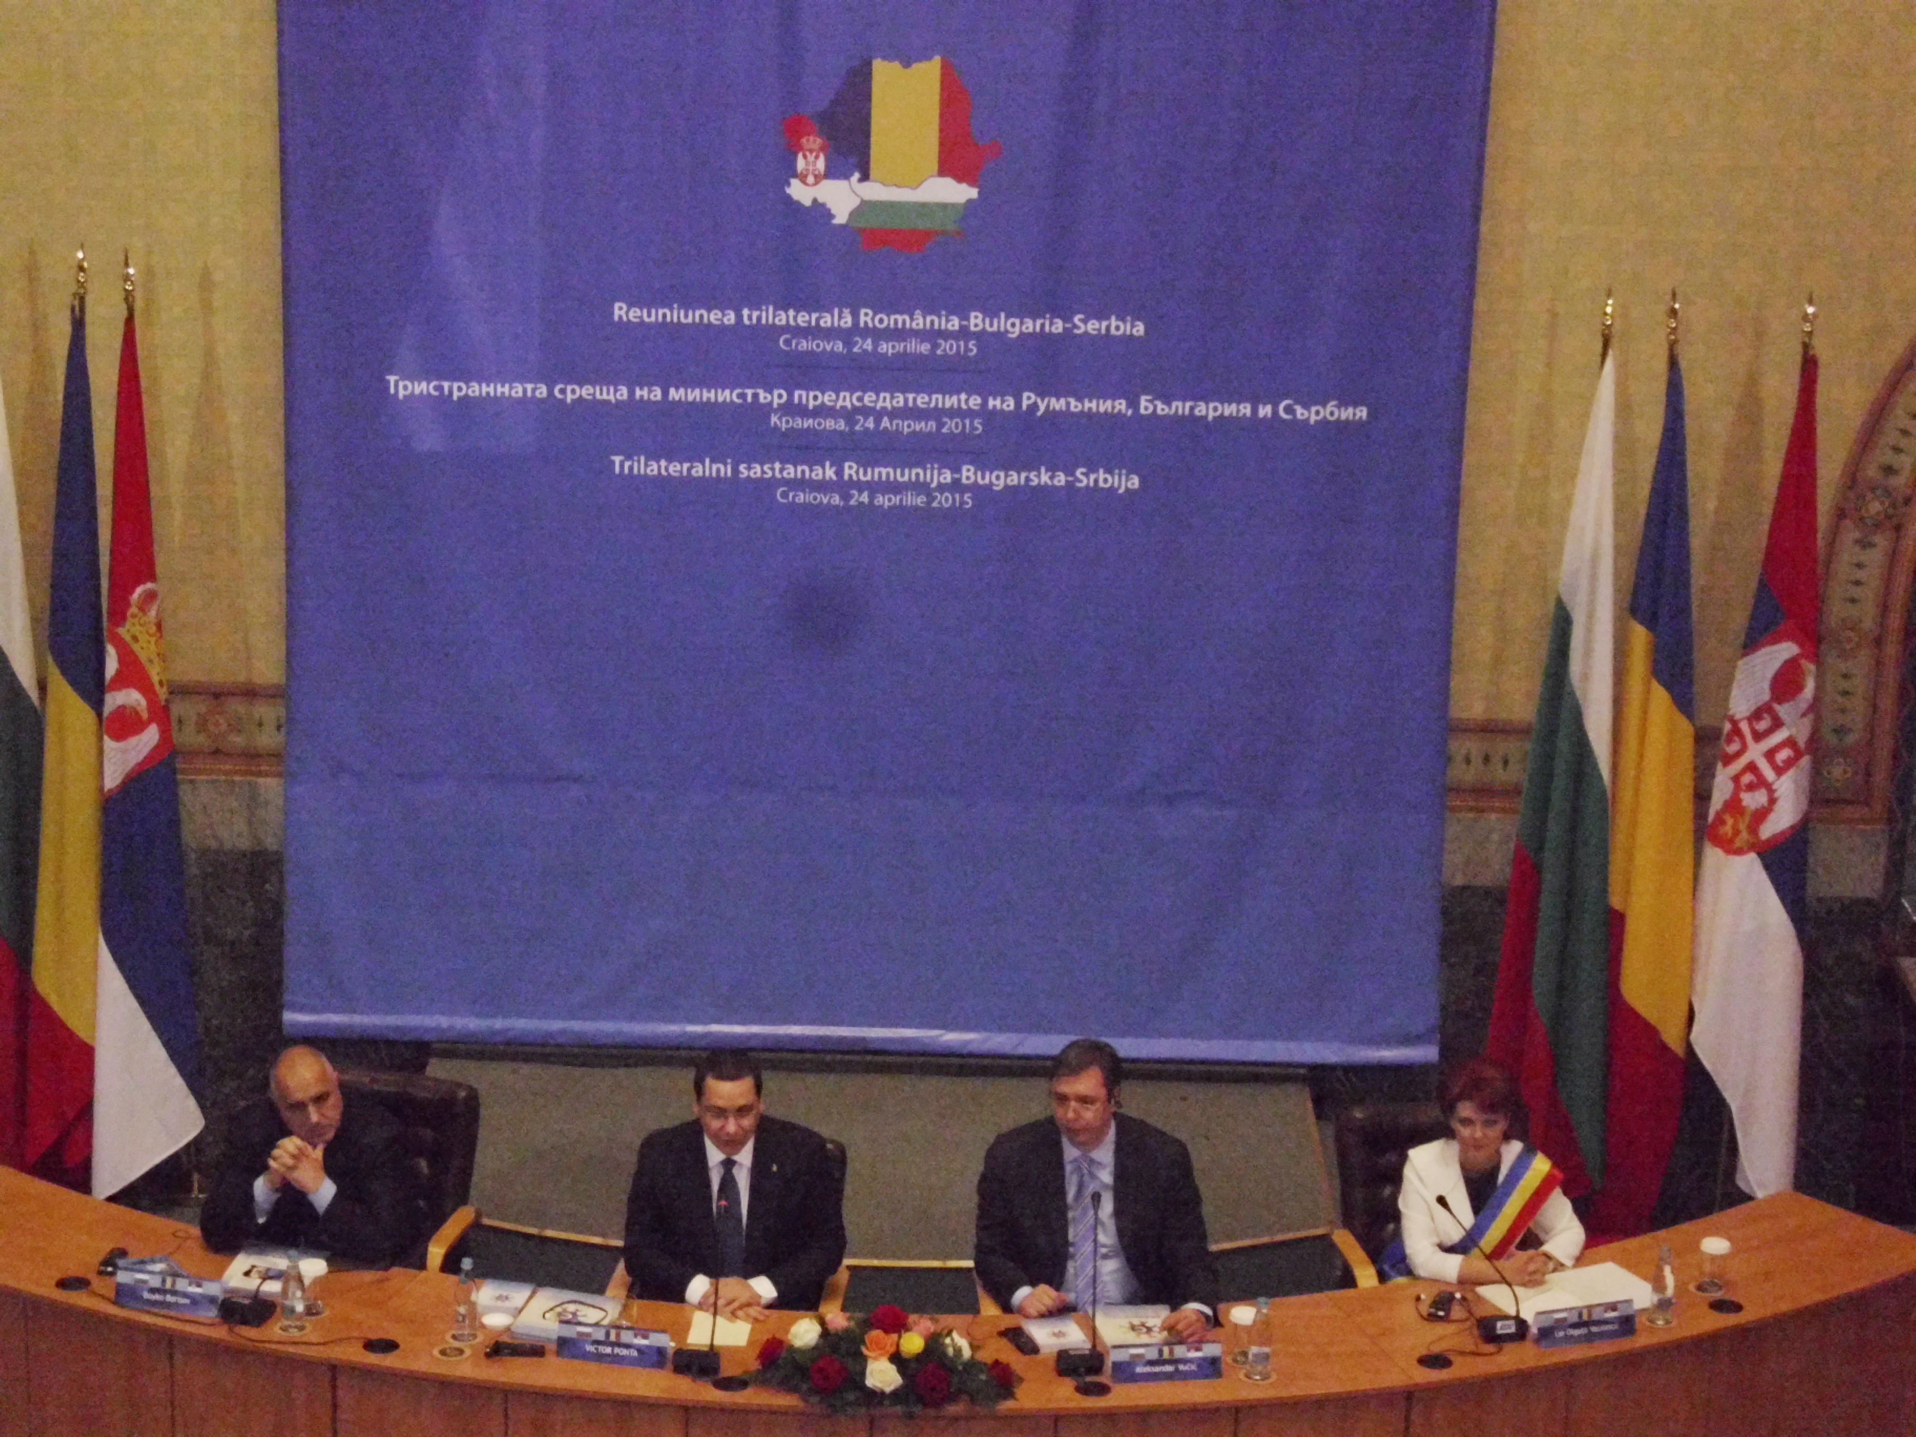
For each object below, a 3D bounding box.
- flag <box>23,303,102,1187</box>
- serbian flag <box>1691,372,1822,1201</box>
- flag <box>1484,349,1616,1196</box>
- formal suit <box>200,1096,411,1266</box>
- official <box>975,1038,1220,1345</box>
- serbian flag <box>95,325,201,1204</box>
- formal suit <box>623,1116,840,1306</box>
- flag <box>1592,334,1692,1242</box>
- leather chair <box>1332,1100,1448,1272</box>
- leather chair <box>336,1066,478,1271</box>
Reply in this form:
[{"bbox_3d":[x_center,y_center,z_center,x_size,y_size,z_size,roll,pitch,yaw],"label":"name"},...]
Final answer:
[{"bbox_3d":[-2.588,0.121,13.843,0.300,2.736,0.270,2,17,0],"label":"flag"},{"bbox_3d":[2.376,0.201,13.818,0.340,2.624,0.270,2,17,0],"label":"serbian flag"},{"bbox_3d":[1.779,0.211,13.827,0.370,2.655,0.270,2,17,0],"label":"flag"},{"bbox_3d":[-1.693,1.294,12.276,0.590,0.580,0.500,5,17,10],"label":"formal suit"},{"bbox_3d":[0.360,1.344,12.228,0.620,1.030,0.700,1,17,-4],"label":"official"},{"bbox_3d":[-2.385,0.137,13.846,0.330,2.749,0.270,2,17,0],"label":"serbian flag"},{"bbox_3d":[-0.583,1.356,12.262,0.570,0.580,0.480,3,17,4],"label":"formal suit"},{"bbox_3d":[2.041,0.258,13.838,0.310,2.722,0.270,2,17,0],"label":"flag"},{"bbox_3d":[1.372,1.612,12.737,0.600,0.990,0.650,-4,18,-18],"label":"leather chair"},{"bbox_3d":[-1.676,1.529,12.711,0.600,0.970,0.650,7,17,16],"label":"leather chair"}]

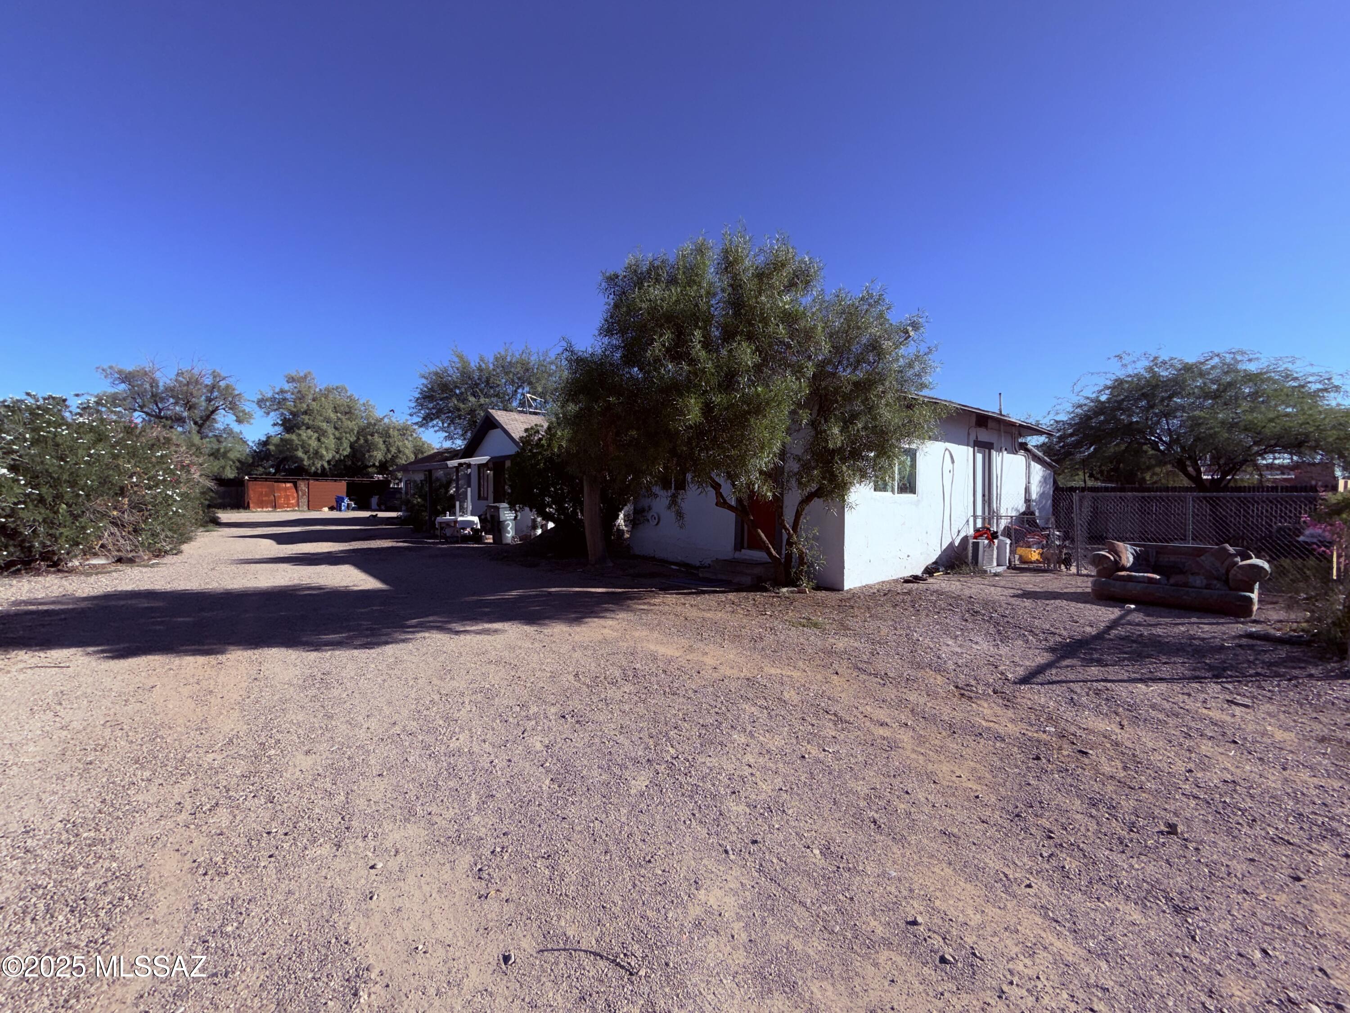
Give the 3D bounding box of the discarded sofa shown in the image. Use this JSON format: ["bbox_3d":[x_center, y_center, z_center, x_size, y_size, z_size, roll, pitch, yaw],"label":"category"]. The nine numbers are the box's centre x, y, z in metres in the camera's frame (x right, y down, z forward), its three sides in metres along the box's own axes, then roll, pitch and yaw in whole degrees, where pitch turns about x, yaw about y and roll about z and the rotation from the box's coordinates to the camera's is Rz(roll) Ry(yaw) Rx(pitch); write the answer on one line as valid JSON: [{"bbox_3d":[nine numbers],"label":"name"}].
[{"bbox_3d":[6.600,0.897,7.190,0.900,0.790,1.670,-1,2,-43],"label":"discarded sofa"}]

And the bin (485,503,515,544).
[{"bbox_3d":[-4.920,0.511,15.485,0.650,1.130,0.780,1,2,37],"label":"bin"}]

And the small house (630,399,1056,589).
[{"bbox_3d":[4.491,-0.519,13.351,10.200,3.300,6.100,-1,2,-41],"label":"small house"}]

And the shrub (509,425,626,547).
[{"bbox_3d":[-2.850,-0.473,14.459,3.000,3.150,2.700,0,2,-12],"label":"shrub"}]

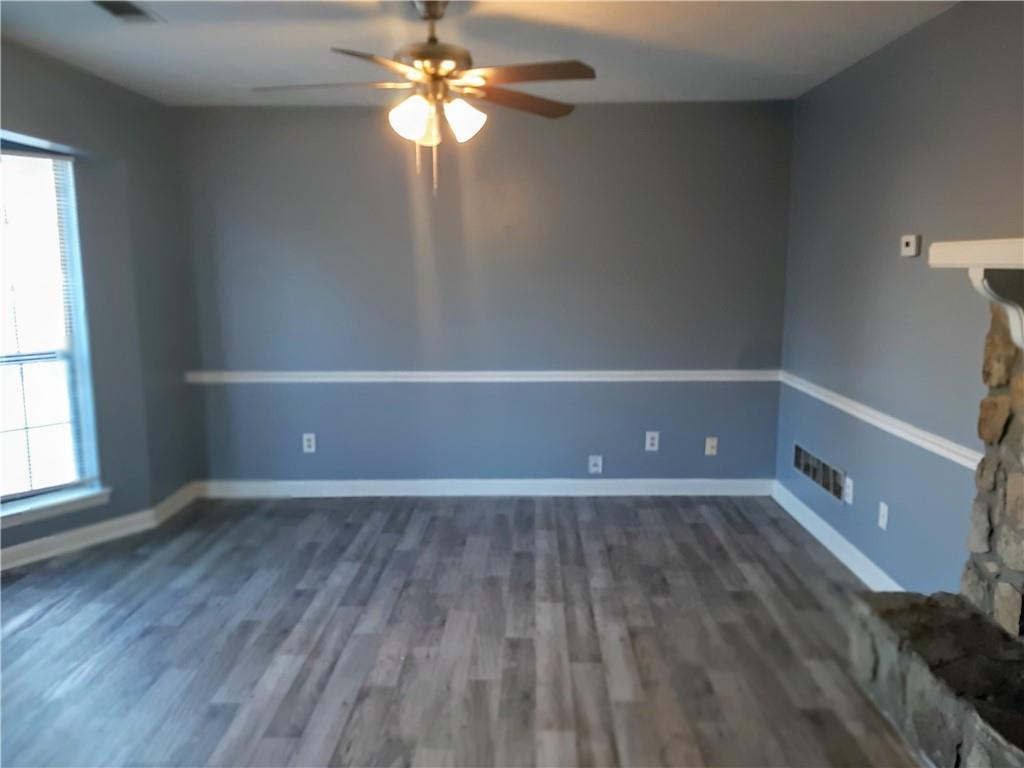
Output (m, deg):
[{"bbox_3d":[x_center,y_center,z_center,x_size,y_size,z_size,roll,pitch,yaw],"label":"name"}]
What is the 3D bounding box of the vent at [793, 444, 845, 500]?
[{"bbox_3d":[1.634,0.465,4.145,0.030,0.145,0.709,0,9,1],"label":"vent"}]

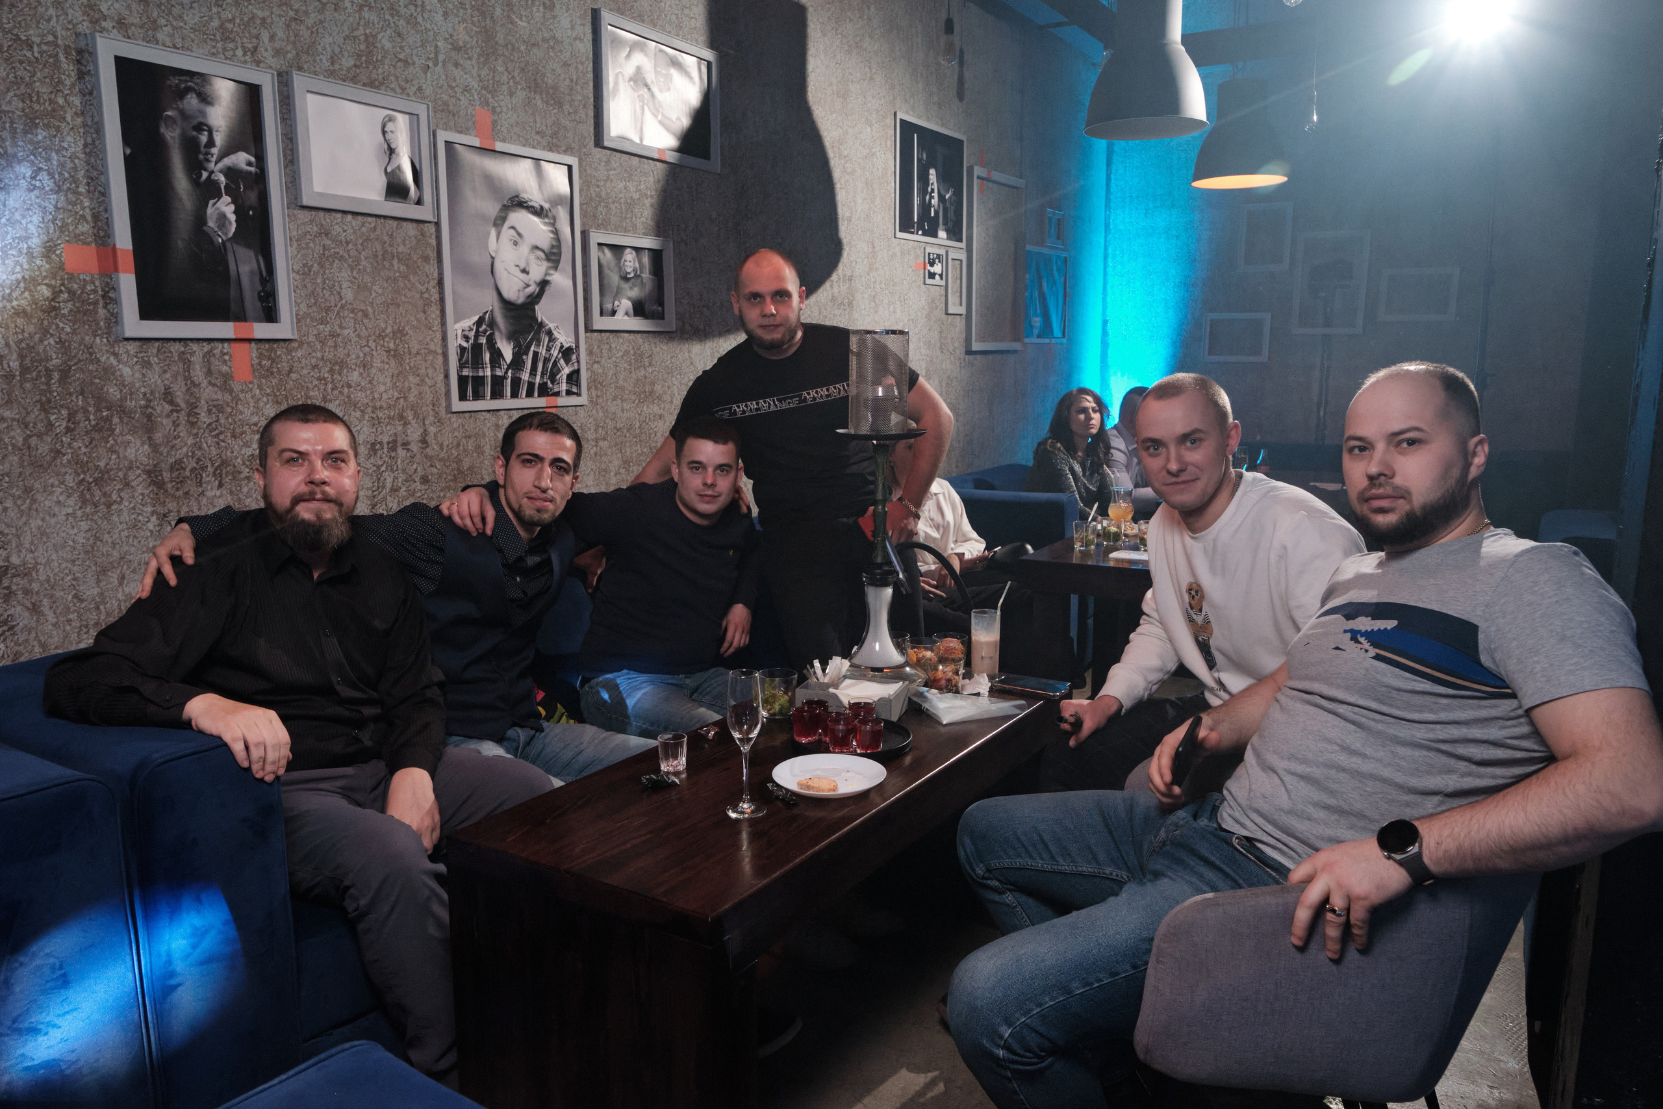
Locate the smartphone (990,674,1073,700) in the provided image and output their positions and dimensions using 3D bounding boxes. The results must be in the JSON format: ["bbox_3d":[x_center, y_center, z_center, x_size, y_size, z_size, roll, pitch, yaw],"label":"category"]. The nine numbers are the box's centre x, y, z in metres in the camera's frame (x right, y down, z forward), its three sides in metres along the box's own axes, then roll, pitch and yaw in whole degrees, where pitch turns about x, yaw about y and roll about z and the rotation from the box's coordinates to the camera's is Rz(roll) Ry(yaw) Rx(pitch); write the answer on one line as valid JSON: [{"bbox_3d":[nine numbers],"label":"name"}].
[{"bbox_3d":[0.439,0.292,2.446,0.155,0.011,0.080,6,11,29],"label":"smartphone"}]

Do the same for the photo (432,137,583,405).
[{"bbox_3d":[-0.864,-0.752,3.035,0.030,0.697,0.479,7,12,33],"label":"photo"}]

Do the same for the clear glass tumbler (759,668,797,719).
[{"bbox_3d":[-0.108,0.286,2.281,0.079,0.086,0.079,0,10,0],"label":"clear glass tumbler"}]

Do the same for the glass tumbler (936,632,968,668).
[{"bbox_3d":[0.262,0.223,2.455,0.077,0.078,0.077,0,10,0],"label":"glass tumbler"}]

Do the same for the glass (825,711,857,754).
[{"bbox_3d":[0.020,0.332,2.053,0.051,0.059,0.051,7,12,33],"label":"glass"}]

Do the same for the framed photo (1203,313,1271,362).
[{"bbox_3d":[2.281,-1.212,6.209,0.342,0.267,0.028,7,12,32],"label":"framed photo"}]

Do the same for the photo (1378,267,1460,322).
[{"bbox_3d":[3.020,-1.332,5.702,0.354,0.265,0.028,7,12,32],"label":"photo"}]

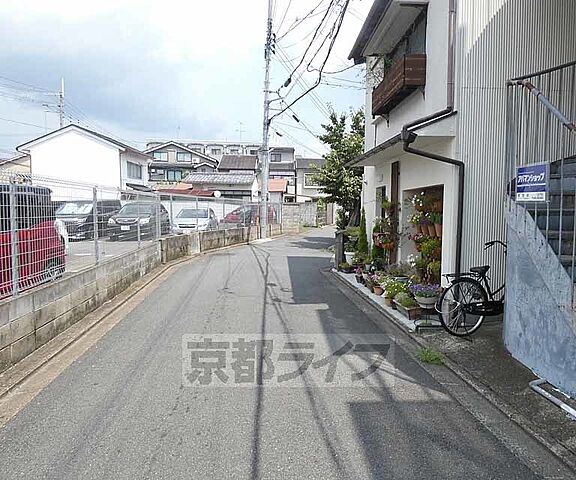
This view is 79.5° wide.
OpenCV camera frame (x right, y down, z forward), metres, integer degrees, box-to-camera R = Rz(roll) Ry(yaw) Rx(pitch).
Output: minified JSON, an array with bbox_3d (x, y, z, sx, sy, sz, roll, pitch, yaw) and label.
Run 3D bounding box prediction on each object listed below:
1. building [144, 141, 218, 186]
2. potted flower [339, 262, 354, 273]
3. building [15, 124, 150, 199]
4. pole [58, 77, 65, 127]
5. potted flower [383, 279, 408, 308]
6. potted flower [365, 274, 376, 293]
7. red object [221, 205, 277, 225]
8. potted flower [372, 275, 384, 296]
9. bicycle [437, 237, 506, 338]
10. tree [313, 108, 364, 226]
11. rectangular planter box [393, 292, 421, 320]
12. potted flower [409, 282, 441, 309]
[{"bbox_3d":[-14.600,-7.387,46.605,10.800,9.600,8.500,0,4,0],"label":"building"},{"bbox_3d":[1.426,0.670,8.450,0.390,0.210,0.340,0,4,0],"label":"potted flower"},{"bbox_3d":[-15.200,-4.496,26.255,7.500,7.400,4.600,0,4,0],"label":"building"},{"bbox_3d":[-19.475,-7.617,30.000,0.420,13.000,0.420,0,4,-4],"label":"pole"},{"bbox_3d":[1.768,0.880,5.700,0.350,0.450,0.350,0,4,-4],"label":"potted flower"},{"bbox_3d":[1.580,0.828,6.600,0.230,0.330,0.230,0,4,-4],"label":"potted flower"},{"bbox_3d":[-2.564,-1.493,22.500,3.750,1.550,1.650,0,4,-6],"label":"red object"},{"bbox_3d":[1.580,0.794,6.050,0.220,0.360,0.220,0,4,0],"label":"potted flower"},{"bbox_3d":[2.582,0.574,4.209,1.760,1.070,0.560,-1,4,-16],"label":"bicycle"},{"bbox_3d":[2.283,-2.322,13.300,2.900,5.200,2.900,0,4,-4],"label":"tree"},{"bbox_3d":[1.751,0.967,5.080,0.240,0.280,0.560,0,4,-4],"label":"rectangular planter box"},{"bbox_3d":[1.733,0.705,4.400,0.380,0.290,0.380,0,4,0],"label":"potted flower"}]

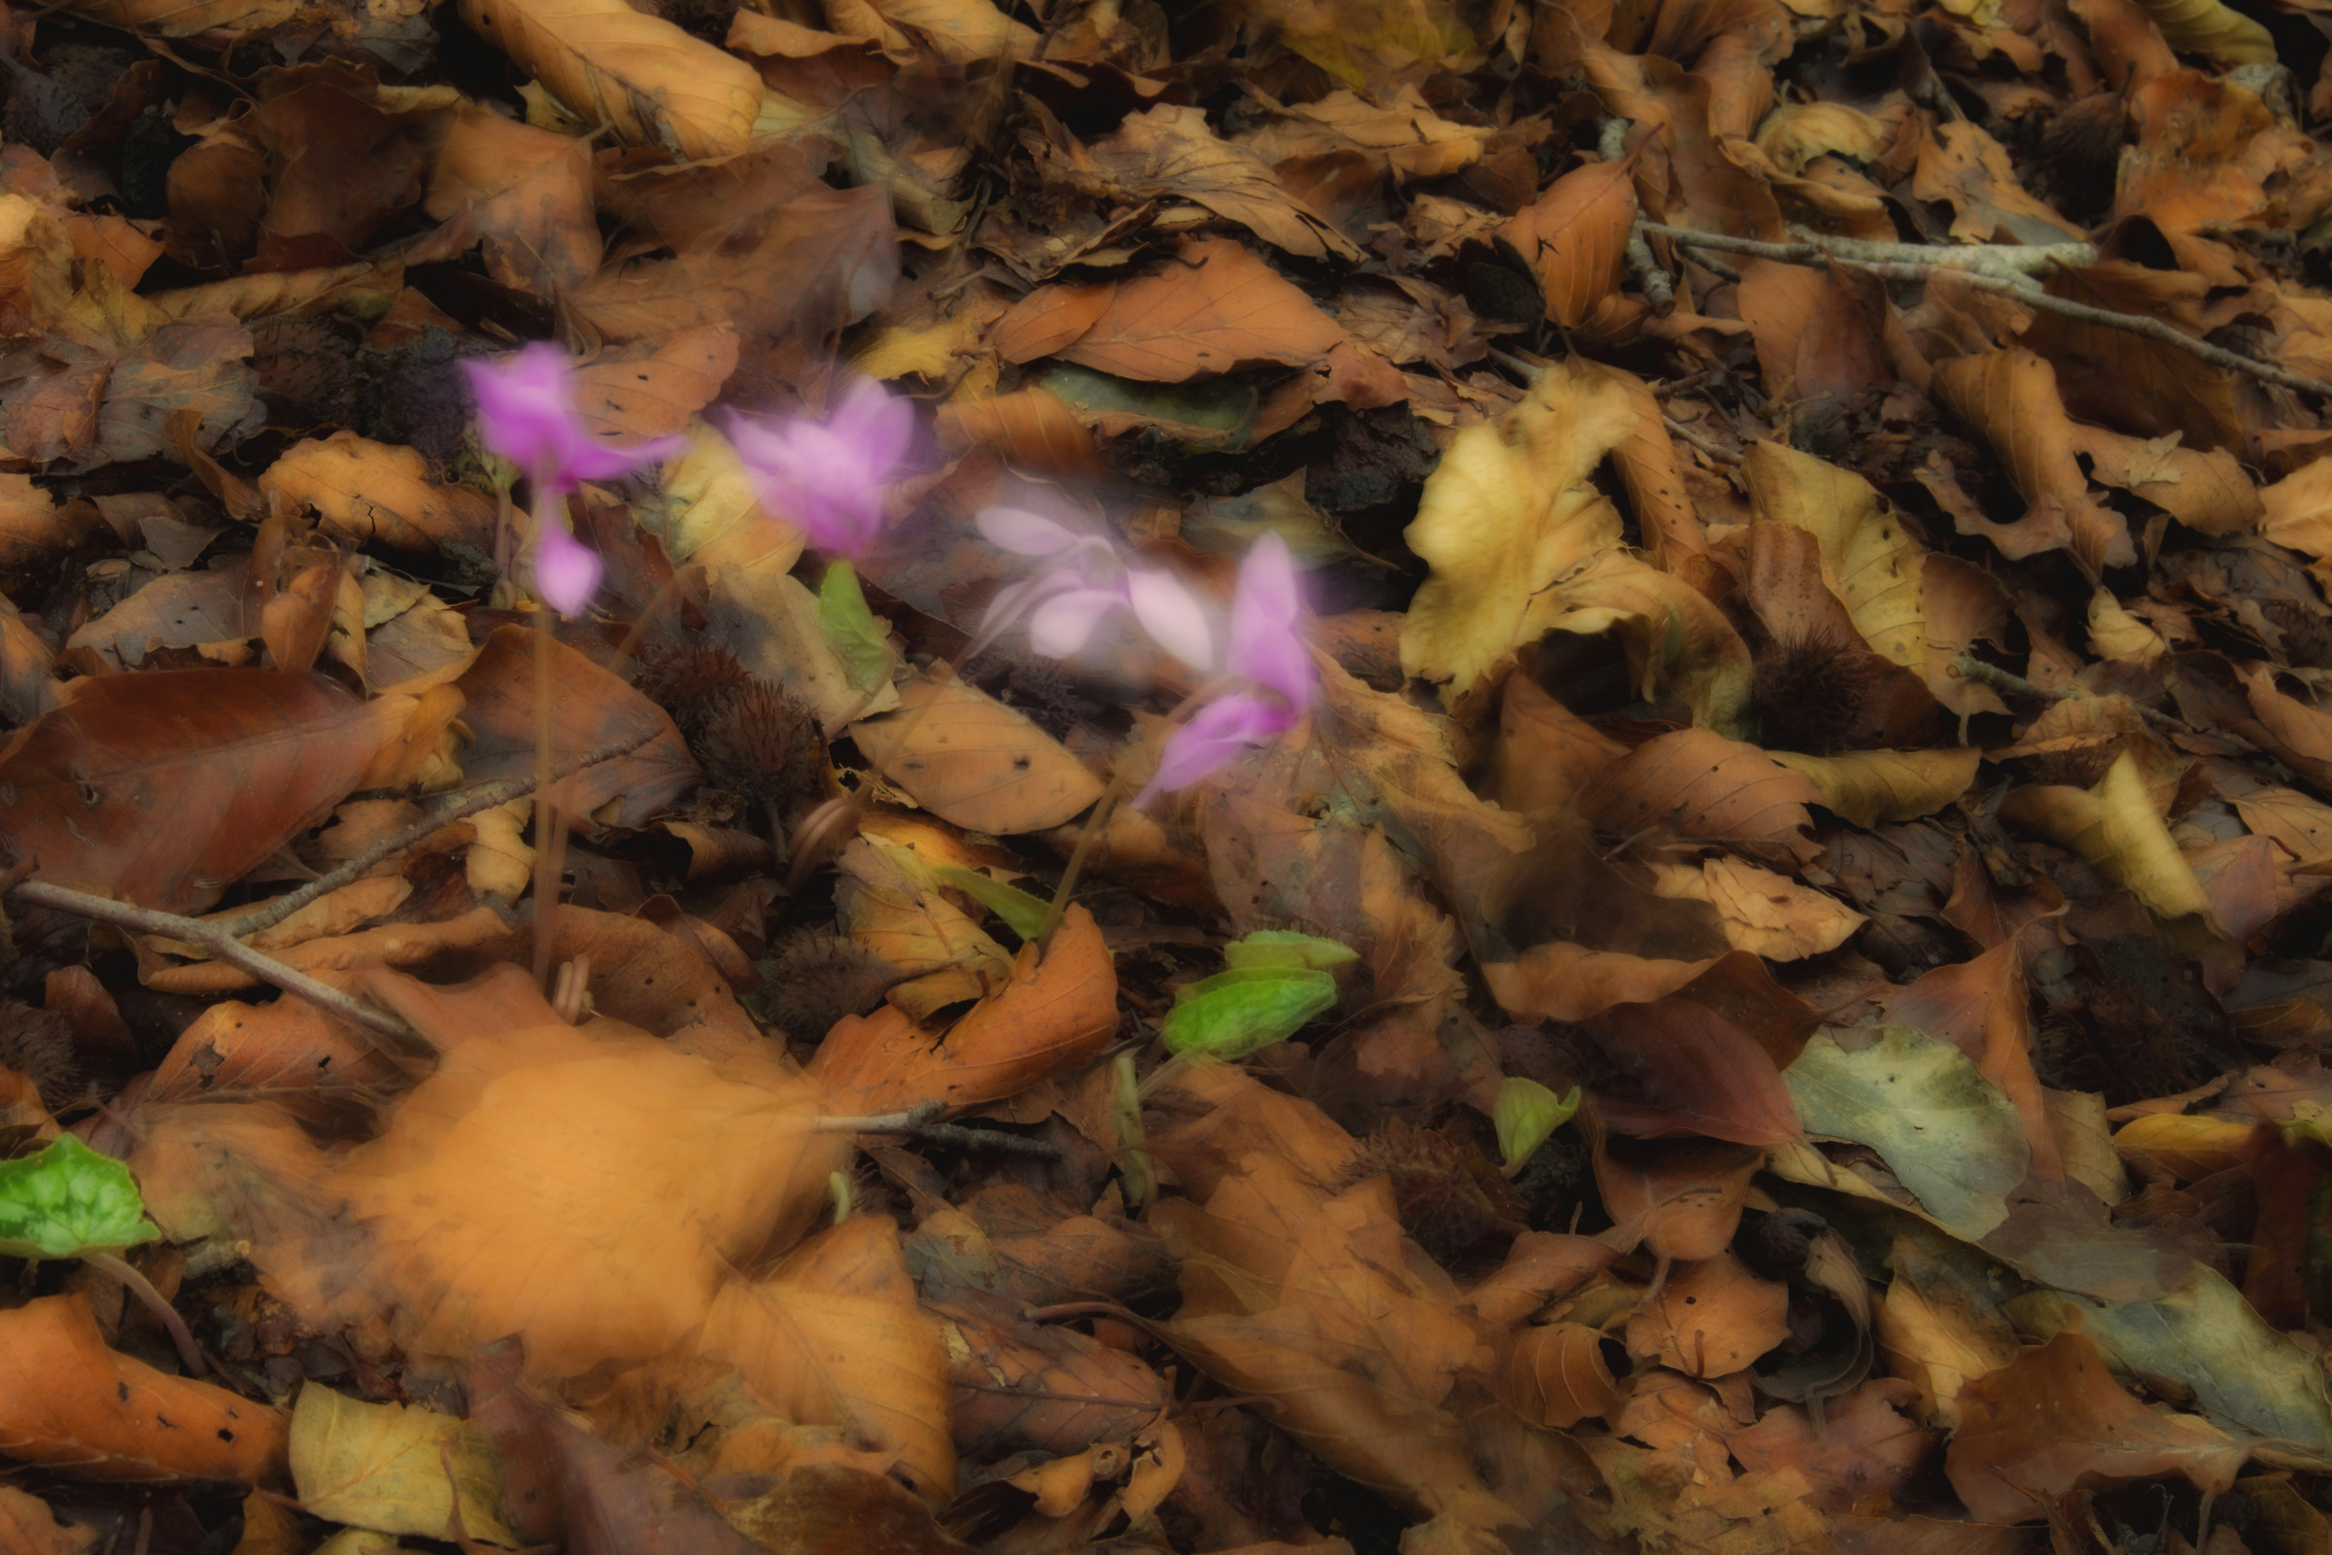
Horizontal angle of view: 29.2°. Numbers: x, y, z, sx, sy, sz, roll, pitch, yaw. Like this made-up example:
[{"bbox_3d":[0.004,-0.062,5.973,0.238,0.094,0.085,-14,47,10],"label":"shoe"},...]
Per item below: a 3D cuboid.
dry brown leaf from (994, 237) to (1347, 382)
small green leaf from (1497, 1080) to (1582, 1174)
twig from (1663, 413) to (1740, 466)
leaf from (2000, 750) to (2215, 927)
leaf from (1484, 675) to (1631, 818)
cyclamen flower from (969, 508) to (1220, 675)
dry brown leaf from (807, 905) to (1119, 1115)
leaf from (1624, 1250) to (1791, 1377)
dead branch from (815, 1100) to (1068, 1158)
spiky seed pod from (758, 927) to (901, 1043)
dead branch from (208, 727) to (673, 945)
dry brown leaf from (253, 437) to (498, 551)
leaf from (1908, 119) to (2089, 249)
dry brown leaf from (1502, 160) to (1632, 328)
[{"bbox_3d":[0.001,-0.100,0.958,0.076,0.015,0.036,3,40,4],"label":"dry brown leaf"},{"bbox_3d":[0.064,0.060,0.766,0.015,0.015,0.010,0,40,0],"label":"small green leaf"},{"bbox_3d":[0.121,-0.076,1.009,0.024,0.003,0.003,30,49,31],"label":"twig"},{"bbox_3d":[0.173,0.011,0.823,0.040,0.018,0.029,10,41,11],"label":"leaf"},{"bbox_3d":[0.080,-0.006,0.905,0.027,0.012,0.030,0,82,0],"label":"leaf"},{"bbox_3d":[-0.012,-0.032,0.765,0.040,0.024,0.026,0,40,0],"label":"cyclamen flower"},{"bbox_3d":[-0.039,0.044,0.850,0.062,0.020,0.033,-16,47,-15],"label":"dry brown leaf"},{"bbox_3d":[0.096,0.095,0.795,0.028,0.009,0.029,-18,60,-11],"label":"leaf"},{"bbox_3d":[-0.042,0.065,0.821,0.047,0.005,0.008,9,38,8],"label":"dead branch"},{"bbox_3d":[-0.060,0.037,0.796,0.024,0.017,0.018,0,40,0],"label":"spiky seed pod"},{"bbox_3d":[-0.126,0.009,0.782,0.085,0.008,0.008,-26,46,-24],"label":"dead branch"},{"bbox_3d":[-0.160,-0.058,0.906,0.050,0.016,0.022,8,41,9],"label":"dry brown leaf"},{"bbox_3d":[0.185,-0.133,0.998,0.044,0.013,0.026,20,44,23],"label":"leaf"},{"bbox_3d":[0.086,-0.115,0.966,0.028,0.028,0.025,0,40,0],"label":"dry brown leaf"}]

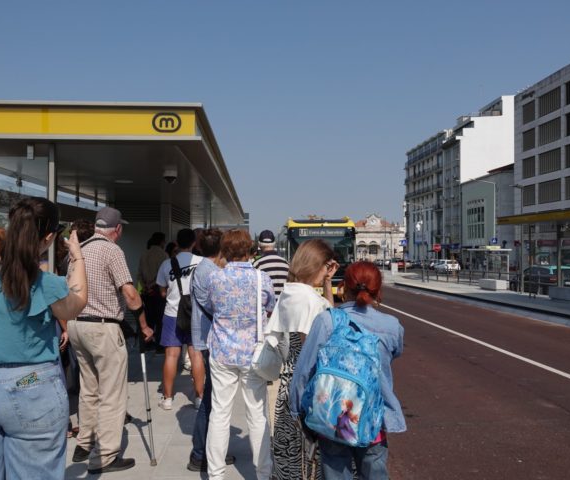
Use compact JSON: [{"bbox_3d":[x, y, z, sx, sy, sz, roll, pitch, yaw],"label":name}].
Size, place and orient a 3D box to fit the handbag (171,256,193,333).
[{"bbox_3d":[-0.952,0.514,5.280,0.270,0.700,0.200,0,-1,-14],"label":"handbag"}]

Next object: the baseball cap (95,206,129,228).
[{"bbox_3d":[-1.208,-0.157,3.900,0.180,0.145,0.270,0,-1,28],"label":"baseball cap"}]

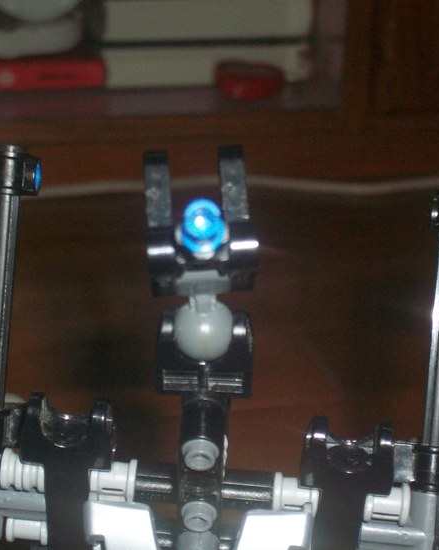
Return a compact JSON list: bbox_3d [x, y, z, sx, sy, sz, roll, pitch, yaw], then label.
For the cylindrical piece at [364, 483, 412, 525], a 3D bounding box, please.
[{"bbox_3d":[0.029,0.041,0.288,0.008,0.007,0.007,5,0,0],"label":"cylindrical piece"}]

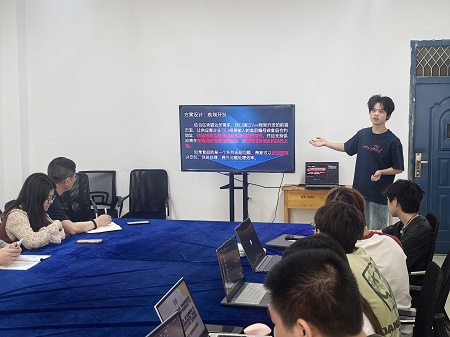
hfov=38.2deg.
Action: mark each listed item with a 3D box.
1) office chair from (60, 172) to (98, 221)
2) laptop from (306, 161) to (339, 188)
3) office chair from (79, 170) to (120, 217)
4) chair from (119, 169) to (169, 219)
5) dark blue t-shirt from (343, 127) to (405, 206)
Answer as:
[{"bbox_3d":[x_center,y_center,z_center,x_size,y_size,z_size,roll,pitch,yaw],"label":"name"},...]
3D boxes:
[{"bbox_3d":[-1.528,0.545,6.550,0.570,0.930,0.630,-2,5,-17],"label":"office chair"},{"bbox_3d":[1.038,0.067,6.950,0.360,0.250,0.290,0,5,6],"label":"laptop"},{"bbox_3d":[-1.392,0.502,7.150,0.580,0.910,0.600,-1,5,-8],"label":"office chair"},{"bbox_3d":[-0.874,0.497,7.050,0.570,0.930,0.630,0,5,4],"label":"chair"},{"bbox_3d":[1.404,-0.028,6.100,0.540,0.730,0.310,2,6,29],"label":"dark blue t-shirt"}]

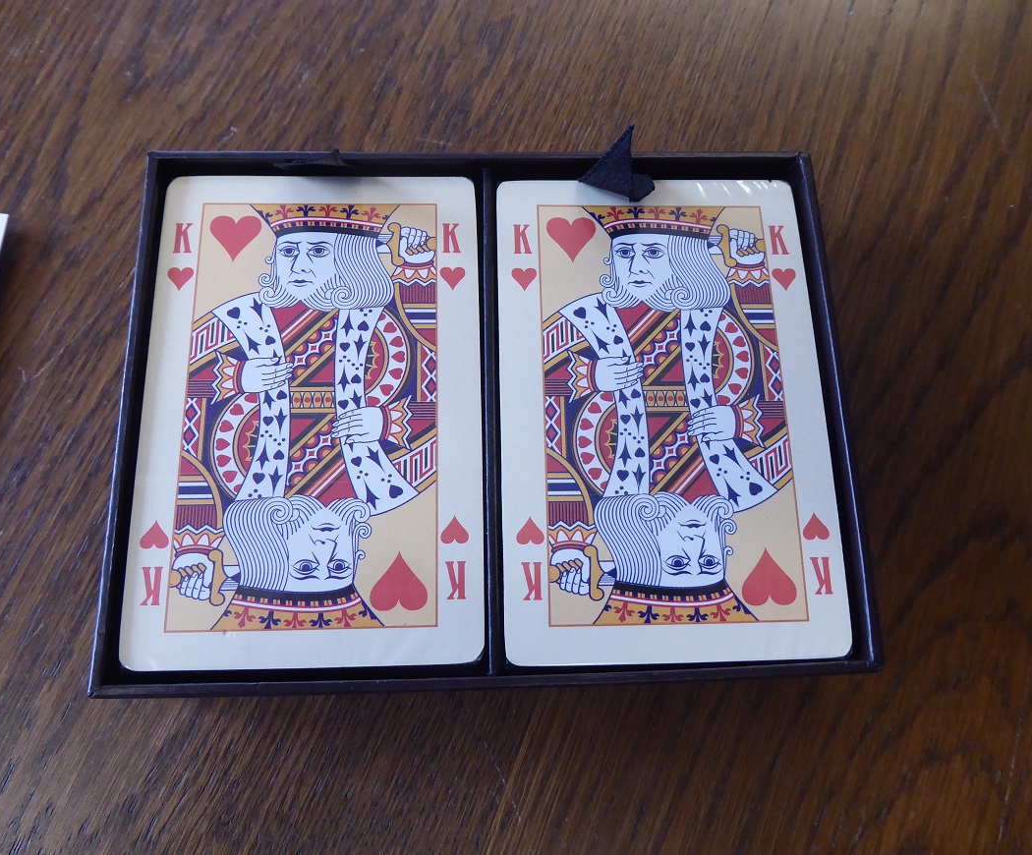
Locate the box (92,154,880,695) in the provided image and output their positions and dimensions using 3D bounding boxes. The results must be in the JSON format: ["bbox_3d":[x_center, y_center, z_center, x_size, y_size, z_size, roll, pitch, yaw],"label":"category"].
[{"bbox_3d":[-0.005,-0.002,0.152,0.123,0.024,0.095,-1,74,-3],"label":"box"}]

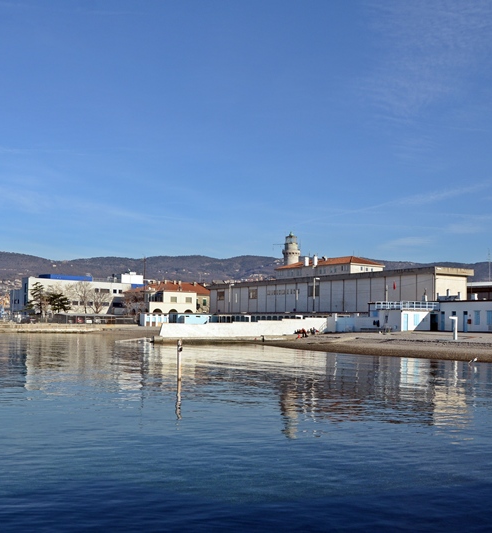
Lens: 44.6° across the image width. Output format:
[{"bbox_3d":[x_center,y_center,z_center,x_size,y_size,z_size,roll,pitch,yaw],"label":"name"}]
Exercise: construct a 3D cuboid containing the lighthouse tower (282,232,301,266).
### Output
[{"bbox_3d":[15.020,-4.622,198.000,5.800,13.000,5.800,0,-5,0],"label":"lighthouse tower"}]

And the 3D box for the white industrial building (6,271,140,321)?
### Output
[{"bbox_3d":[-50.625,9.777,179.350,13.000,14.500,38.500,-4,-6,40],"label":"white industrial building"}]

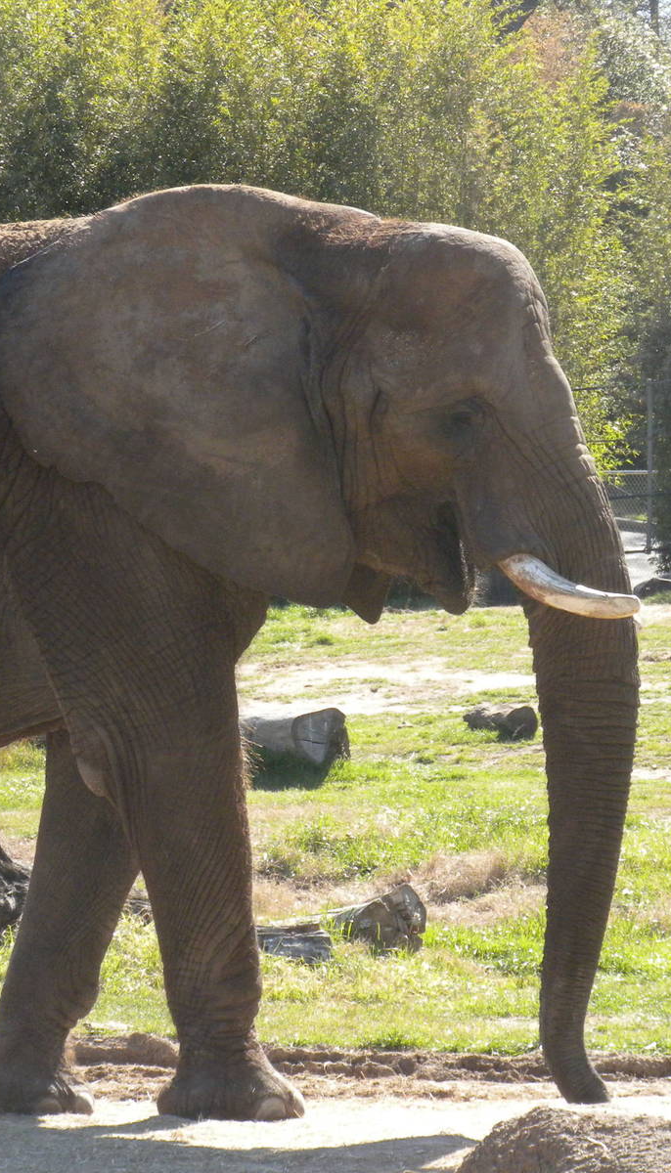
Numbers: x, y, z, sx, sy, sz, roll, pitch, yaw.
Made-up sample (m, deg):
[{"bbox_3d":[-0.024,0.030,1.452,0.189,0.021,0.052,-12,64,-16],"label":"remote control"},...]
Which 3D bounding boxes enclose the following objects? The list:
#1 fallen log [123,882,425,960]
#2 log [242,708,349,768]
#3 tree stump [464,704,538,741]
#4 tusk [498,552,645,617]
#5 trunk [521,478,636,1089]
[{"bbox_3d":[-0.259,1.304,20.900,1.300,0.250,0.330,1,2,22],"label":"fallen log"},{"bbox_3d":[-0.701,0.870,31.000,1.600,0.340,0.360,1,2,25],"label":"log"},{"bbox_3d":[1.016,0.836,33.000,0.460,0.210,0.360,0,1,0],"label":"tree stump"},{"bbox_3d":[0.643,0.000,14.770,0.400,0.180,0.140,0,1,11],"label":"tusk"},{"bbox_3d":[0.687,0.564,15.000,0.330,1.740,0.320,0,1,6],"label":"trunk"}]

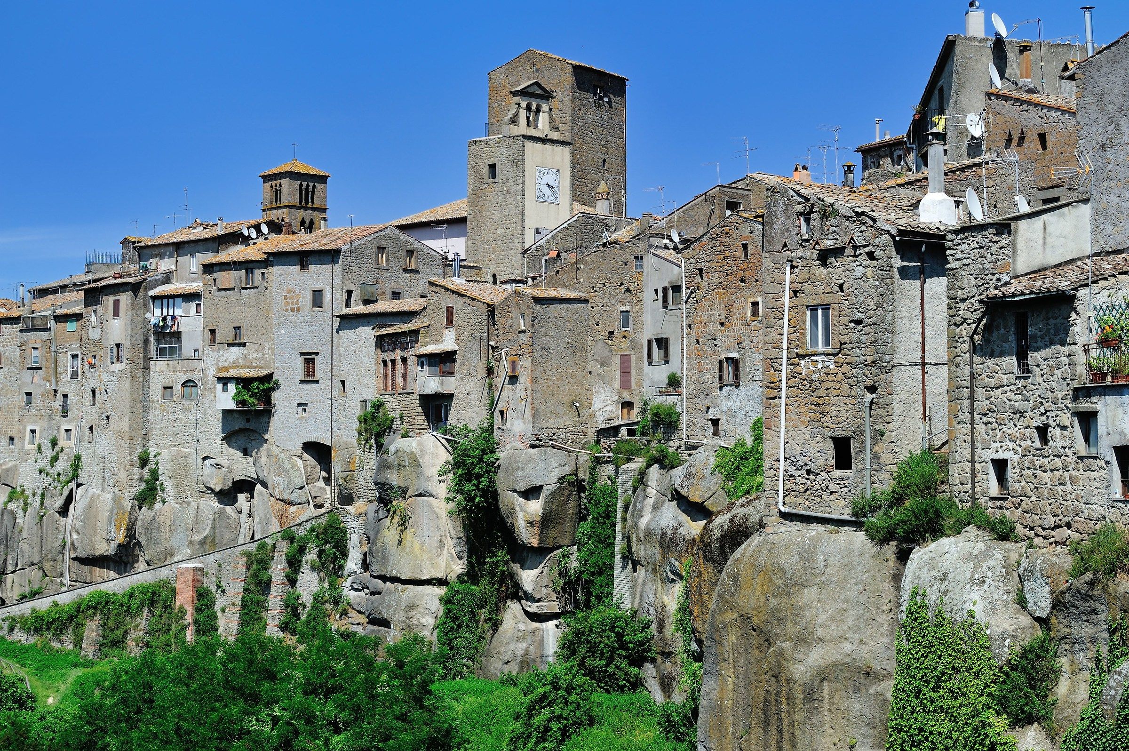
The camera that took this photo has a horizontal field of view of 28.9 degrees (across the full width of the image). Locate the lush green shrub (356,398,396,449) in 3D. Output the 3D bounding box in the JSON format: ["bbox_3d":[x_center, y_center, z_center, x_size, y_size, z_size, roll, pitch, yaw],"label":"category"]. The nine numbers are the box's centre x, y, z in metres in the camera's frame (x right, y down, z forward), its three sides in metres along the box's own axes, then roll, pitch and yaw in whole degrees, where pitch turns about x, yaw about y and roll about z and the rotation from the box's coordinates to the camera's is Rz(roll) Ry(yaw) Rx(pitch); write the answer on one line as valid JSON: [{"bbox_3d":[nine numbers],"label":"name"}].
[{"bbox_3d":[-10.561,2.720,123.000,2.000,2.950,1.400,-1,-1,30],"label":"lush green shrub"}]

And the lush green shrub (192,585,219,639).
[{"bbox_3d":[-20.435,13.471,125.000,1.500,3.100,1.100,-1,-1,30],"label":"lush green shrub"}]

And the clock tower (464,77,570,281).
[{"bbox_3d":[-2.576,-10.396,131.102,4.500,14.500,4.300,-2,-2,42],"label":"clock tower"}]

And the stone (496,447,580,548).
[{"bbox_3d":[-1.151,5.422,97.000,3.600,4.300,3.300,0,-2,0],"label":"stone"}]

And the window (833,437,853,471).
[{"bbox_3d":[7.296,2.046,57.500,0.660,0.900,0.200,-2,-2,45],"label":"window"}]

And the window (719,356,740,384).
[{"bbox_3d":[7.164,-0.229,95.000,1.100,1.200,0.200,-1,-2,34],"label":"window"}]

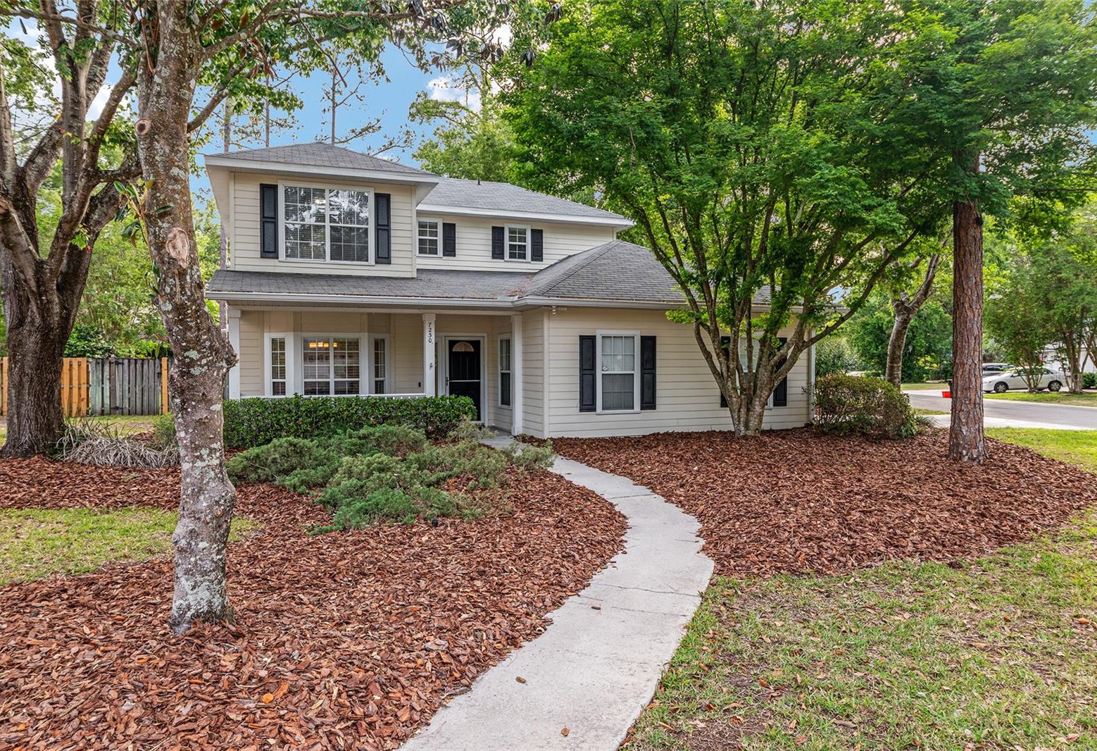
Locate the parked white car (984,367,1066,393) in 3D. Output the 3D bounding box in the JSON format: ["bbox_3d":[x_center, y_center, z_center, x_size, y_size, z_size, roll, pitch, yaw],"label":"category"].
[{"bbox_3d":[26.517,0.223,42.200,4.650,1.450,1.790,0,1,5],"label":"parked white car"}]

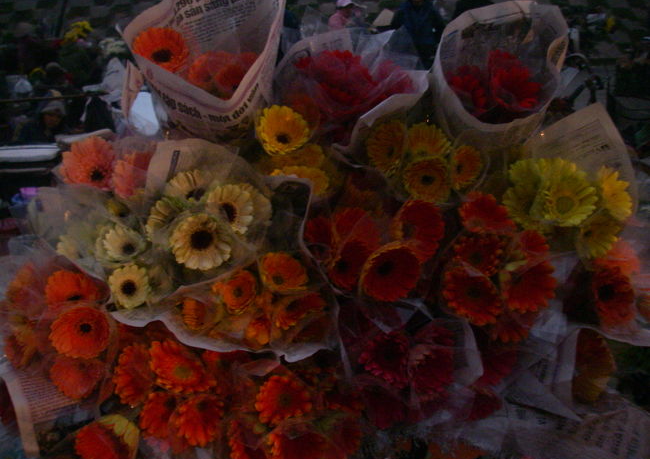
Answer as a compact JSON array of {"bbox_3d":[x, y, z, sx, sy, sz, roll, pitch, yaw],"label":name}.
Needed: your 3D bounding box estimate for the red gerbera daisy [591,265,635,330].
[{"bbox_3d":[0.457,0.108,1.130,0.090,0.097,0.036,-22,18,-30],"label":"red gerbera daisy"}]

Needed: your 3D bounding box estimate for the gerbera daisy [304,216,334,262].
[{"bbox_3d":[-0.004,0.014,1.097,0.073,0.073,0.033,11,-8,22],"label":"gerbera daisy"}]

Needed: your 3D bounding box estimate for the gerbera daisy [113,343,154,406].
[{"bbox_3d":[-0.294,0.224,1.100,0.090,0.096,0.040,16,-7,31],"label":"gerbera daisy"}]

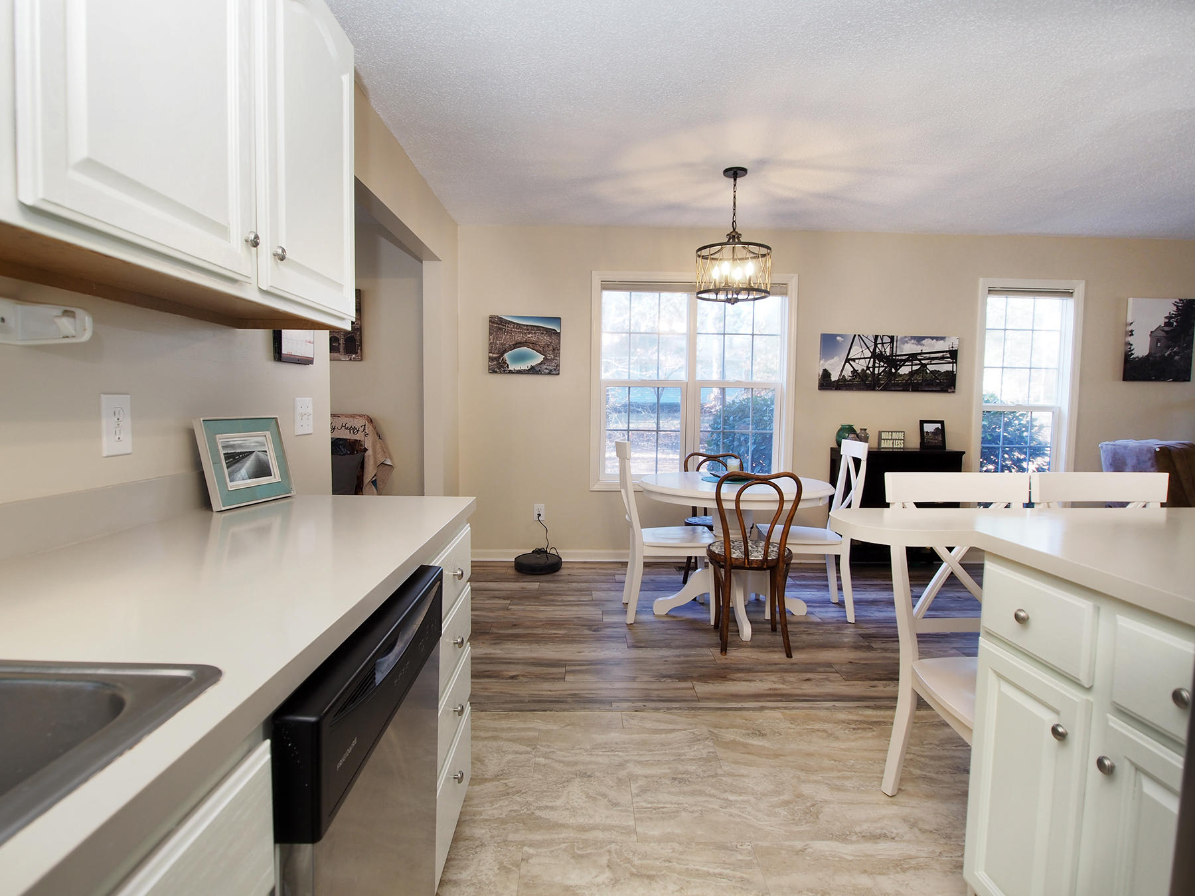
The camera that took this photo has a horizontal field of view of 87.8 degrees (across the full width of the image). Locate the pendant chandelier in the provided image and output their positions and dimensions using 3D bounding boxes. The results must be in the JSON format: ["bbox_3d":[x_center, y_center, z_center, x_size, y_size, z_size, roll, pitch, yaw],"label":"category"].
[{"bbox_3d":[0.742,-1.140,3.372,0.413,0.708,0.413,1,4,-1],"label":"pendant chandelier"}]

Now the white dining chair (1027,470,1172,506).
[{"bbox_3d":[1.541,0.579,1.689,0.463,0.972,0.547,1,4,-4],"label":"white dining chair"}]

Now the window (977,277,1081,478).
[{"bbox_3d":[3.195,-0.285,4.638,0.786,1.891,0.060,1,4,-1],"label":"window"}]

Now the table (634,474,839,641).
[{"bbox_3d":[0.755,0.558,3.464,1.065,0.746,1.065,1,4,-1],"label":"table"}]

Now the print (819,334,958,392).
[{"bbox_3d":[2.150,-0.621,4.564,1.021,0.408,0.035,1,4,-1],"label":"print"}]

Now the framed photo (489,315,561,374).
[{"bbox_3d":[-0.521,-0.737,4.456,0.511,0.409,0.035,1,4,-1],"label":"framed photo"}]

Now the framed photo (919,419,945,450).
[{"bbox_3d":[2.392,-0.083,4.413,0.172,0.214,0.030,1,-7,-1],"label":"framed photo"}]

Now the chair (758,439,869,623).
[{"bbox_3d":[1.207,0.447,3.542,0.547,0.972,0.458,1,4,4],"label":"chair"}]

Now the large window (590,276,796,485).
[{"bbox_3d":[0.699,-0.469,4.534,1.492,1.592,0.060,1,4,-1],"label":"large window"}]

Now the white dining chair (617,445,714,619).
[{"bbox_3d":[0.378,0.439,3.462,0.547,0.972,0.458,1,4,-1],"label":"white dining chair"}]

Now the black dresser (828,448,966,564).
[{"bbox_3d":[2.120,0.452,4.438,0.816,0.870,0.368,1,4,-1],"label":"black dresser"}]

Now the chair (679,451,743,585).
[{"bbox_3d":[0.747,0.474,3.867,0.418,0.861,0.438,1,4,-1],"label":"chair"}]

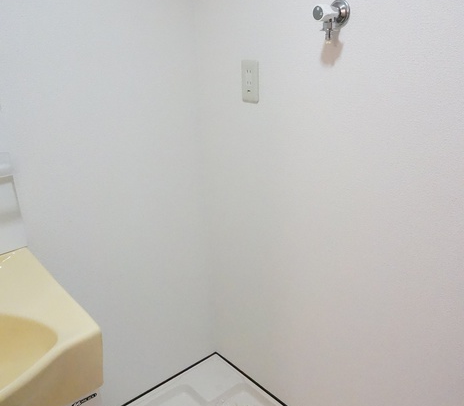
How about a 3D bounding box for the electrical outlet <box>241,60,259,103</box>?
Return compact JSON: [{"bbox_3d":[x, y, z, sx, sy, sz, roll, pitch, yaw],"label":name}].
[{"bbox_3d":[0.055,-0.359,1.384,0.009,0.121,0.071,-19,27,-37],"label":"electrical outlet"}]

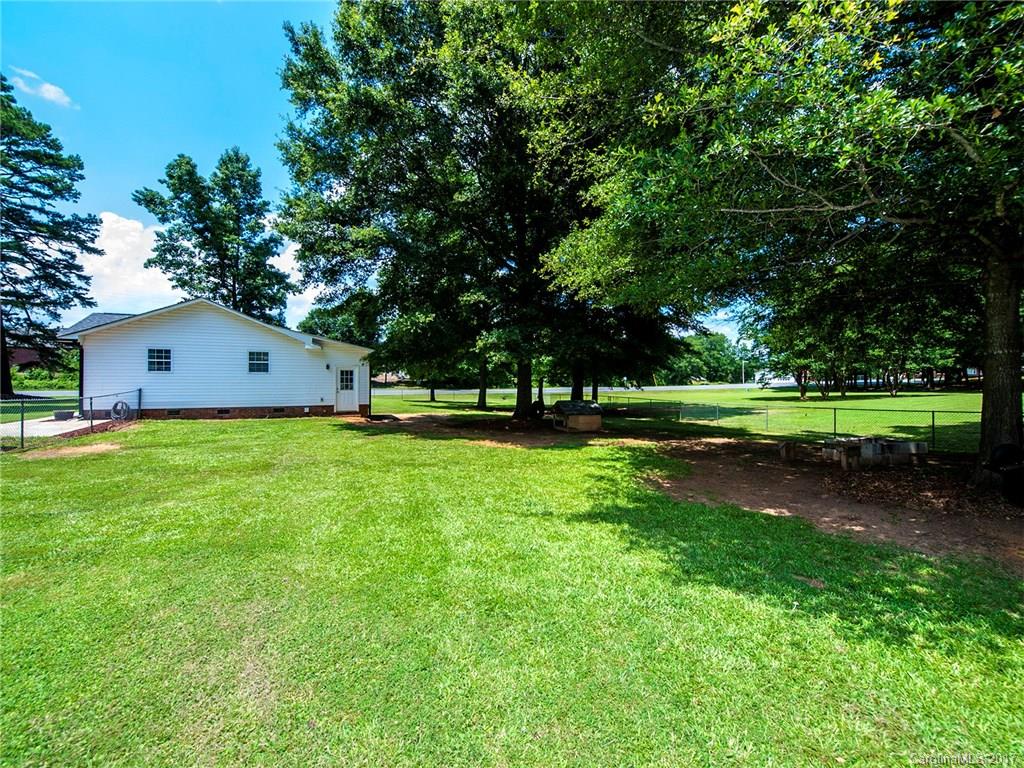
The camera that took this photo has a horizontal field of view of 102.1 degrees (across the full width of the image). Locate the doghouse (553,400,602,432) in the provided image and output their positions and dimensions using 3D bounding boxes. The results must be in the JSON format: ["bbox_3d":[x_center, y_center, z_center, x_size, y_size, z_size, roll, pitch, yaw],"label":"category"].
[{"bbox_3d":[2.370,1.160,15.100,1.450,1.030,1.300,0,0,-18],"label":"doghouse"}]

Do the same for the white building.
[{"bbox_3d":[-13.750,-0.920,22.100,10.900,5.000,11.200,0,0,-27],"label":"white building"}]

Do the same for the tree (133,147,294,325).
[{"bbox_3d":[-23.700,-8.800,33.000,11.000,20.200,11.000,0,0,-35],"label":"tree"}]

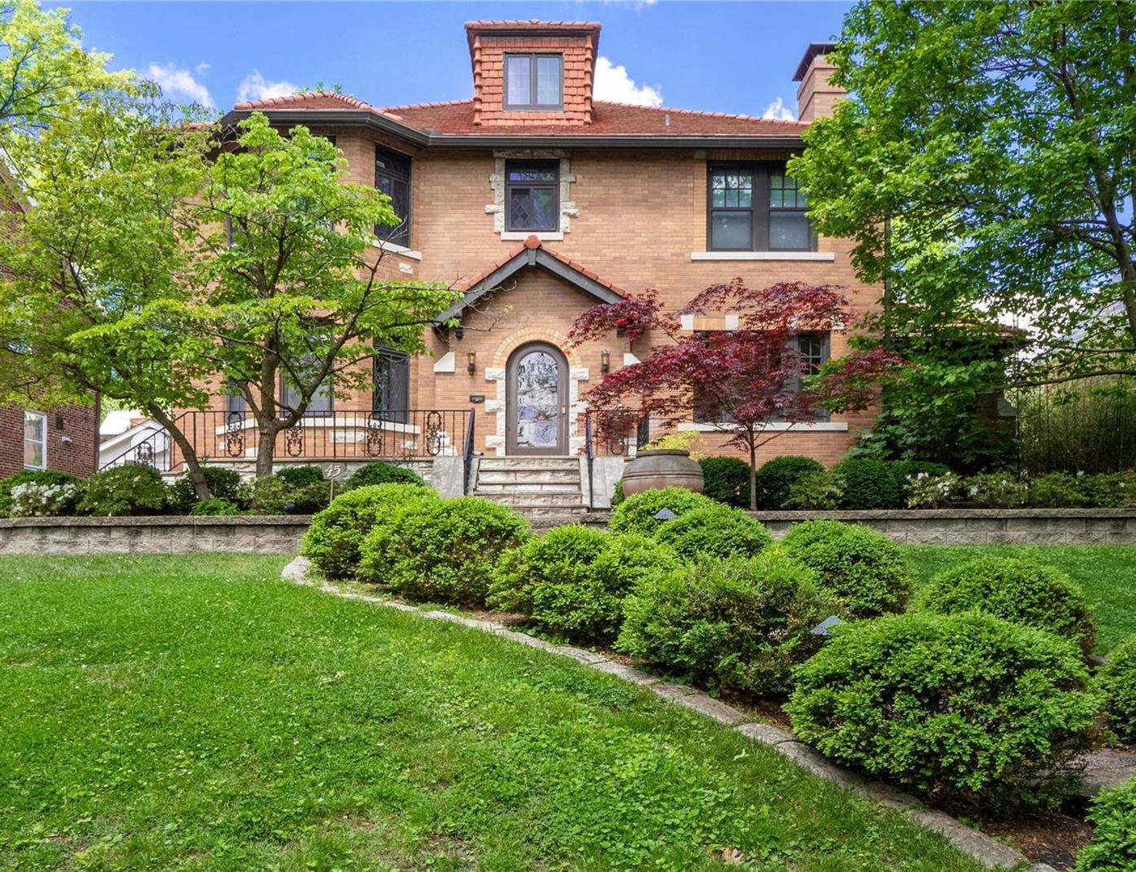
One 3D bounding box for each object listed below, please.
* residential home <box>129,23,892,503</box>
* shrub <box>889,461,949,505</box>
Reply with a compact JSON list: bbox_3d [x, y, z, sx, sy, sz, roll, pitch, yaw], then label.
[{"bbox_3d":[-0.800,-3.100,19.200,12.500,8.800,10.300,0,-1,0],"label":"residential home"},{"bbox_3d":[4.240,0.601,11.426,0.758,0.611,0.739,0,-4,0],"label":"shrub"}]

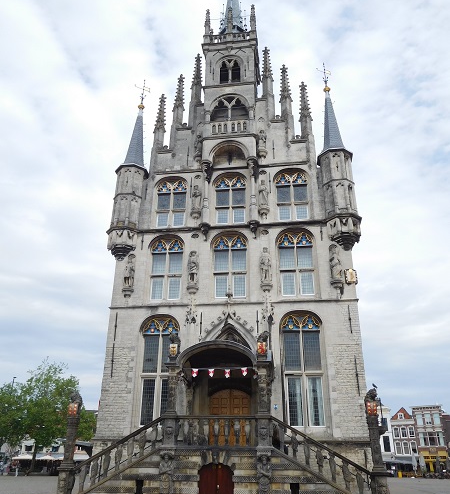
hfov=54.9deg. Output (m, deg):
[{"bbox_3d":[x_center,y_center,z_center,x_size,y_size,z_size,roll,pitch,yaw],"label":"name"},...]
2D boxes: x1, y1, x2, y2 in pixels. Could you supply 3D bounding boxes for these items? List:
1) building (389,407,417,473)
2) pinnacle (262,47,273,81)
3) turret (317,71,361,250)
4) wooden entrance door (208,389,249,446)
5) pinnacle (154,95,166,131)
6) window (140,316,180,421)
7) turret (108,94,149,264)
[{"bbox_3d":[32.249,34.292,76.182,4.289,10.932,9.000,-13,-30,25],"label":"building"},{"bbox_3d":[2.801,-12.122,28.567,0.676,2.956,0.670,-3,-26,7],"label":"pinnacle"},{"bbox_3d":[5.891,-5.139,23.075,1.635,11.710,1.635,-3,-26,7],"label":"turret"},{"bbox_3d":[0.202,7.689,19.491,1.875,2.454,0.200,-3,-26,7],"label":"wooden entrance door"},{"bbox_3d":[-3.791,-8.055,25.993,0.741,3.033,0.741,-3,-26,7],"label":"pinnacle"},{"bbox_3d":[-2.838,5.391,19.326,1.706,4.841,0.400,-3,-26,7],"label":"window"},{"bbox_3d":[-5.235,-4.451,24.436,1.724,11.332,1.724,-3,-26,7],"label":"turret"}]

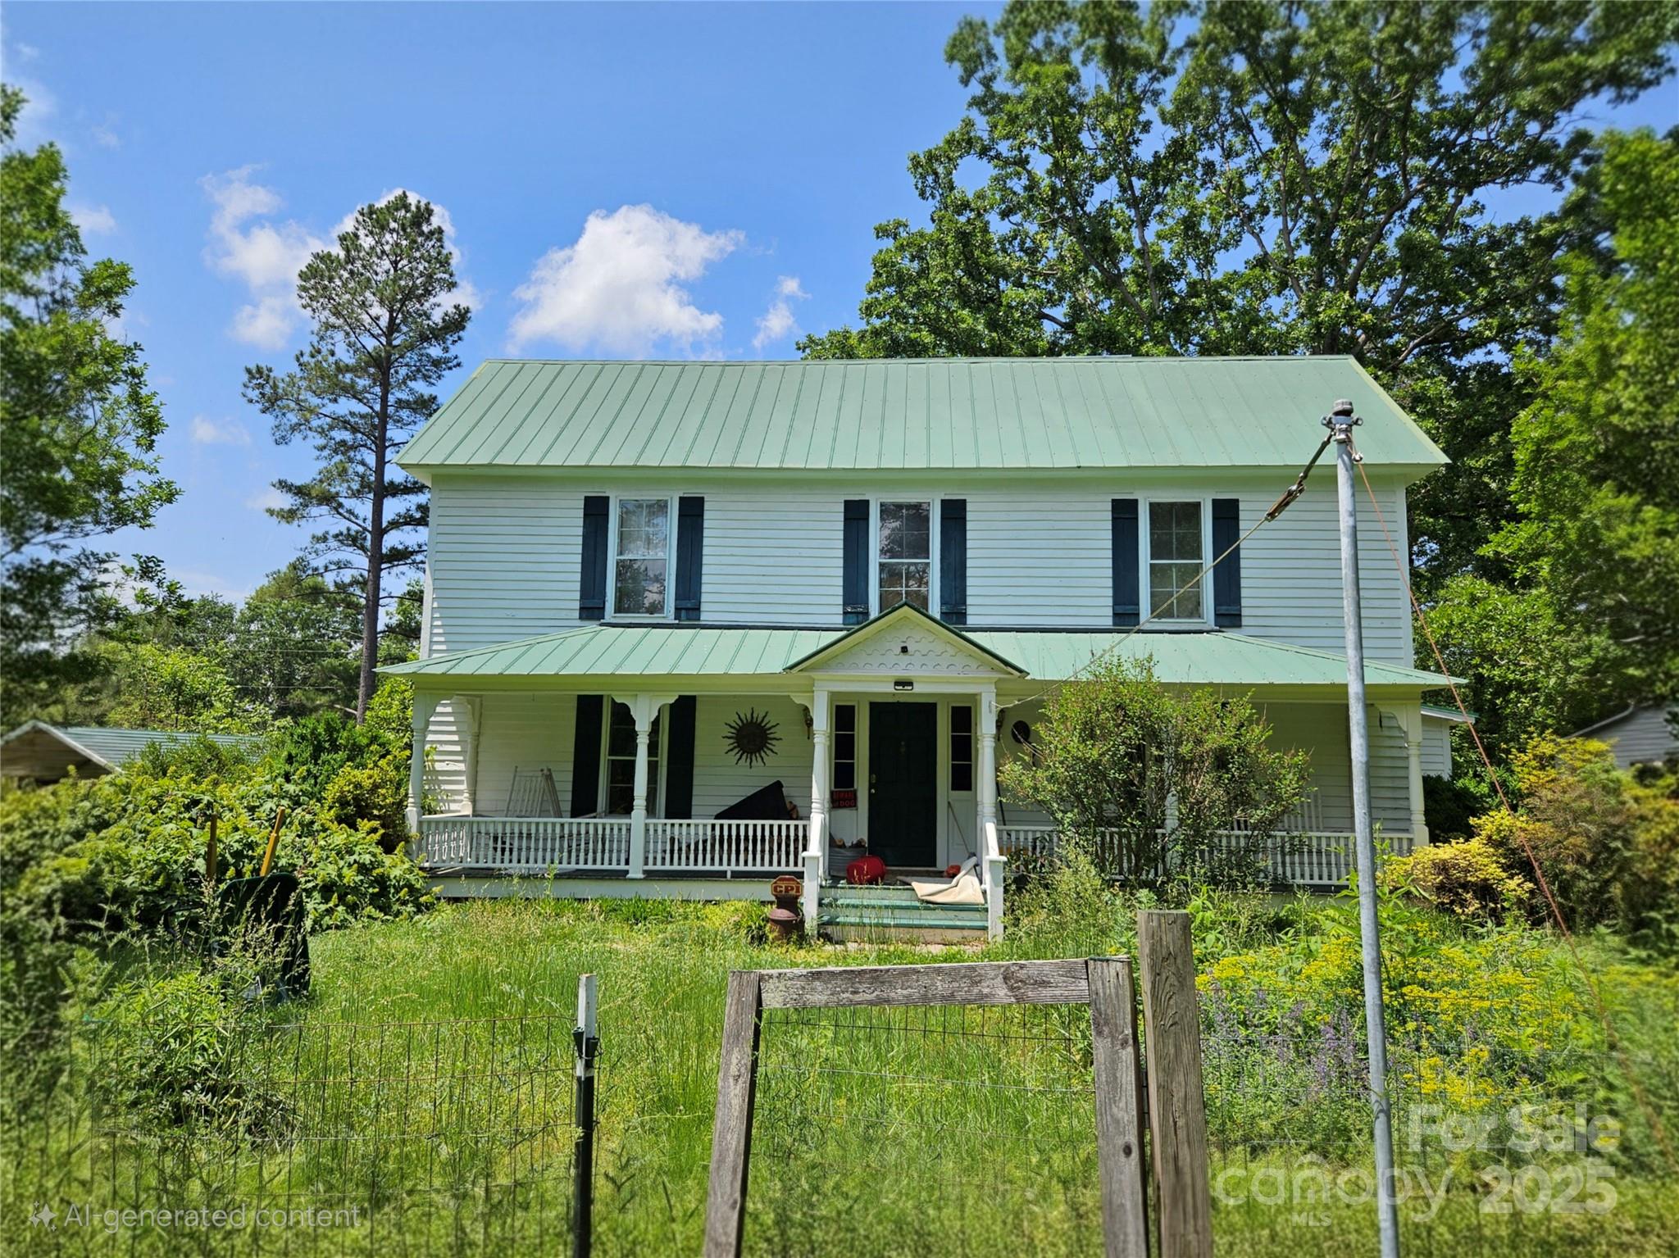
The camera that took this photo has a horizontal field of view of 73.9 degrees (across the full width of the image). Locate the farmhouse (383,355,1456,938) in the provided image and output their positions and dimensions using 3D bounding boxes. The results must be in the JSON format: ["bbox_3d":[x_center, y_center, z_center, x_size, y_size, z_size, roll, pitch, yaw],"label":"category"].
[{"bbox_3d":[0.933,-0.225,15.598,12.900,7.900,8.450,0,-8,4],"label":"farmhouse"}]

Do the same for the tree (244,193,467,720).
[{"bbox_3d":[-15.919,-4.302,35.902,7.307,20.726,6.941,0,-8,4],"label":"tree"}]

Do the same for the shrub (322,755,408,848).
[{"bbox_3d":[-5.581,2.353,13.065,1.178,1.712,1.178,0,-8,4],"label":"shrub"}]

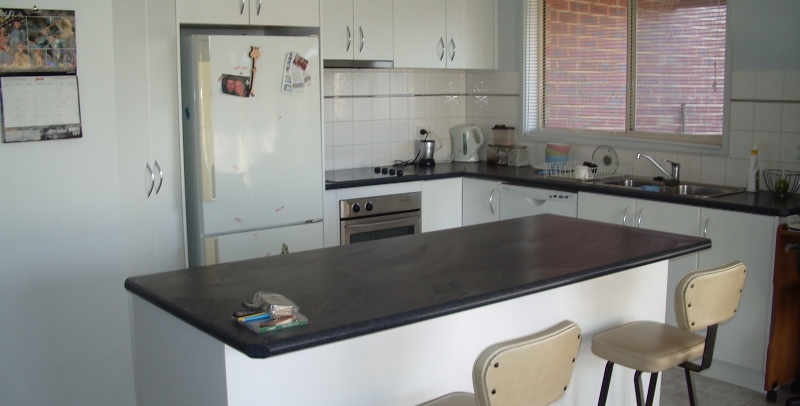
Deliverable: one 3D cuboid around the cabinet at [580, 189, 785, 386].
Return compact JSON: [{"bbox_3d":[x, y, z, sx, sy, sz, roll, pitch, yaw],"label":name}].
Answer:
[{"bbox_3d":[1.567,0.399,4.296,0.566,0.858,1.127,-7,11,-39],"label":"cabinet"}]

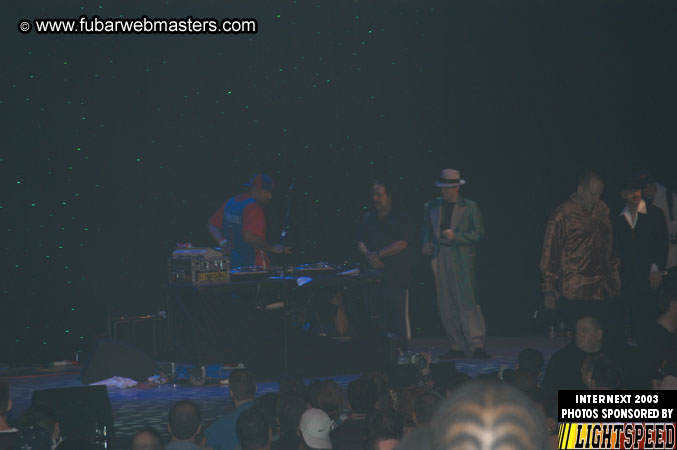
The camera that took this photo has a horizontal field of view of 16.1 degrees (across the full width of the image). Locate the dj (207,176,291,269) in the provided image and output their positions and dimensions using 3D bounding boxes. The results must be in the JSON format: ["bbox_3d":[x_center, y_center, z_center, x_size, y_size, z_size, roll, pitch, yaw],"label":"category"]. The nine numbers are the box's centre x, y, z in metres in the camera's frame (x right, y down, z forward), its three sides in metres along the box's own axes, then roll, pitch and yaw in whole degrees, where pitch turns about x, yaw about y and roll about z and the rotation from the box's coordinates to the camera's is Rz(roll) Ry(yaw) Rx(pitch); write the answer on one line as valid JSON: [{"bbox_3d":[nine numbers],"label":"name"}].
[{"bbox_3d":[-0.888,0.386,23.800,0.560,1.780,0.660,0,1,-41],"label":"dj"}]

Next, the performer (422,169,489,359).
[{"bbox_3d":[1.145,0.377,23.350,0.620,1.830,0.430,0,0,20],"label":"performer"}]

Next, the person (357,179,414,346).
[{"bbox_3d":[0.490,0.398,25.000,0.570,1.760,0.460,0,1,37],"label":"person"}]

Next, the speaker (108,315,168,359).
[{"bbox_3d":[-1.850,1.080,22.300,0.530,0.460,0.450,0,0,-27],"label":"speaker"}]

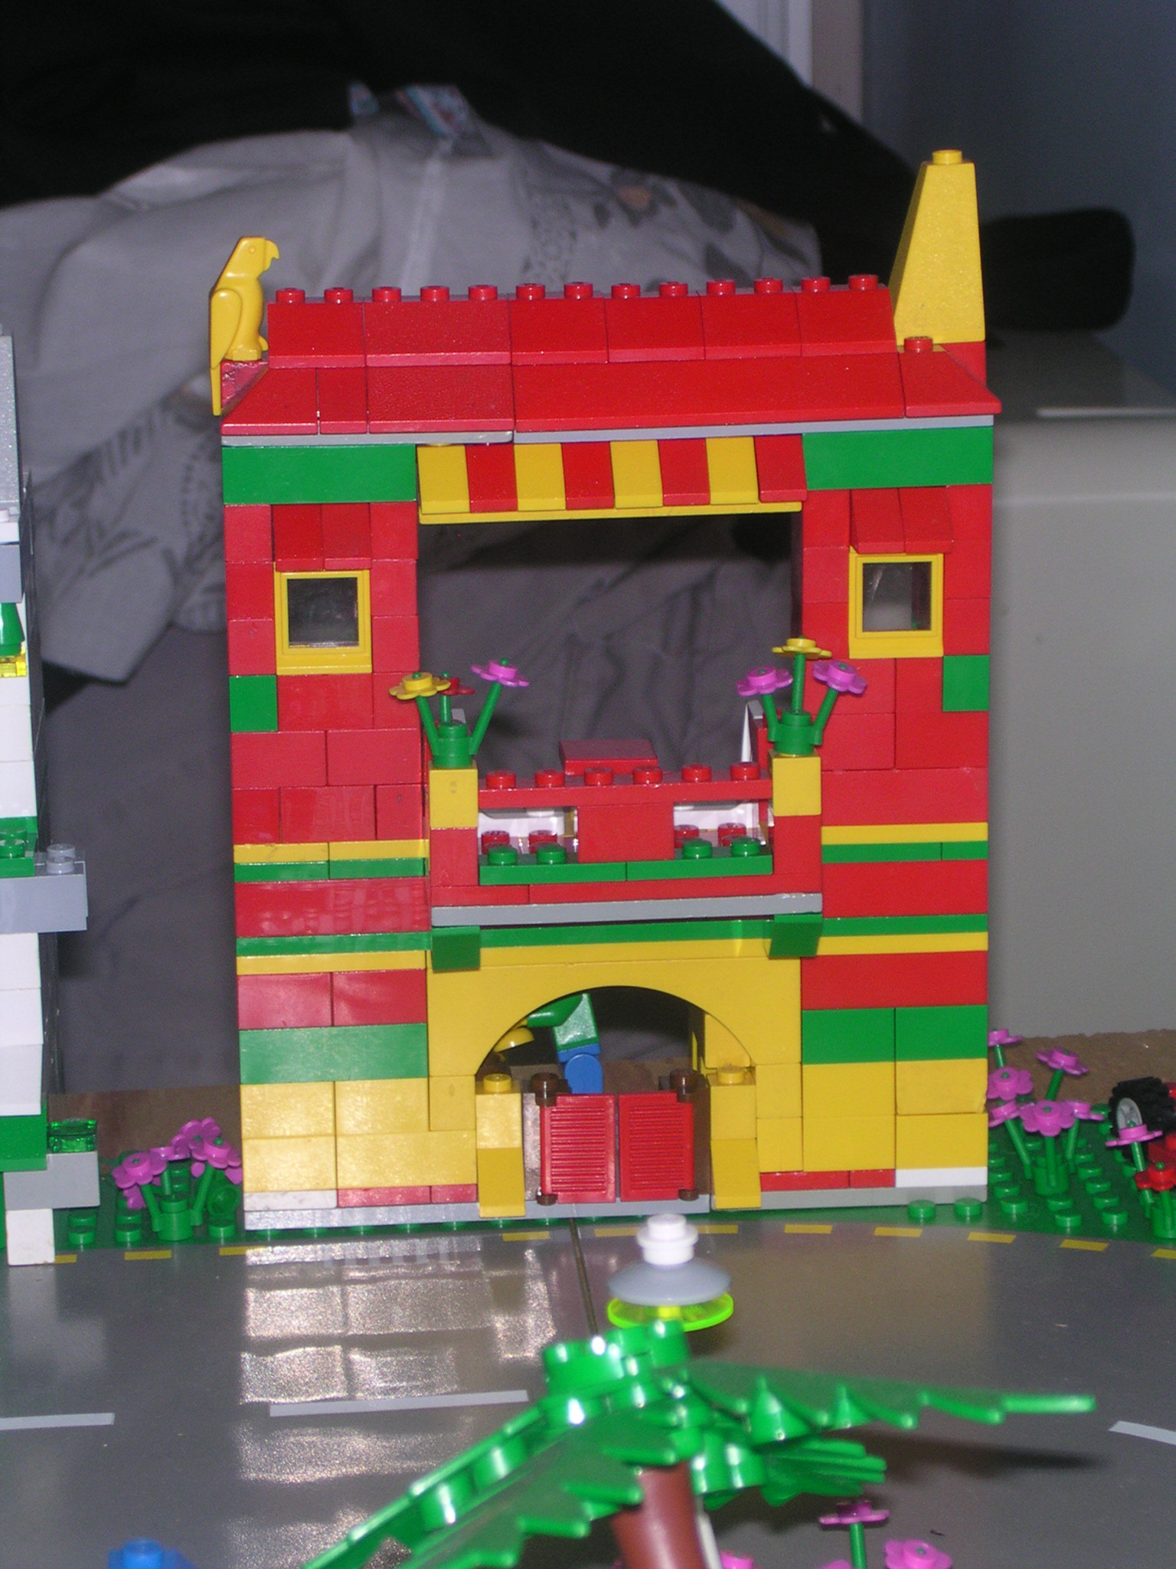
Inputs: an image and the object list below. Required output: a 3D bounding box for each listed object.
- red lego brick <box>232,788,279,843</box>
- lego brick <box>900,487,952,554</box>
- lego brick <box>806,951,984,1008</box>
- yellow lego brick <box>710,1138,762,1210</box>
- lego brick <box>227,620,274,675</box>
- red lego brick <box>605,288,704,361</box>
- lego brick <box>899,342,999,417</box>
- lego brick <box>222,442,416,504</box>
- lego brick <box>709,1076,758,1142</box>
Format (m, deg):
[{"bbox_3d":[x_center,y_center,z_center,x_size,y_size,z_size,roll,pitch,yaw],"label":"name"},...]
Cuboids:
[{"bbox_3d":[-0.056,0.004,0.846,0.008,0.010,0.009,-2,12,-5],"label":"red lego brick"},{"bbox_3d":[0.056,-0.045,0.842,0.008,0.010,0.015,-2,12,-5],"label":"lego brick"},{"bbox_3d":[0.052,0.032,0.863,0.032,0.010,0.011,-2,12,-4],"label":"lego brick"},{"bbox_3d":[0.025,0.066,0.862,0.008,0.010,0.016,-2,12,-5],"label":"yellow lego brick"},{"bbox_3d":[-0.056,-0.024,0.840,0.008,0.010,0.009,-2,12,-5],"label":"lego brick"},{"bbox_3d":[0.011,-0.077,0.838,0.016,0.011,0.016,-2,13,-5],"label":"red lego brick"},{"bbox_3d":[0.059,-0.068,0.836,0.016,0.011,0.016,-2,13,-5],"label":"lego brick"},{"bbox_3d":[-0.045,-0.052,0.836,0.032,0.010,0.009,-2,12,-5],"label":"lego brick"},{"bbox_3d":[0.025,0.055,0.864,0.008,0.011,0.008,-2,12,-5],"label":"lego brick"}]

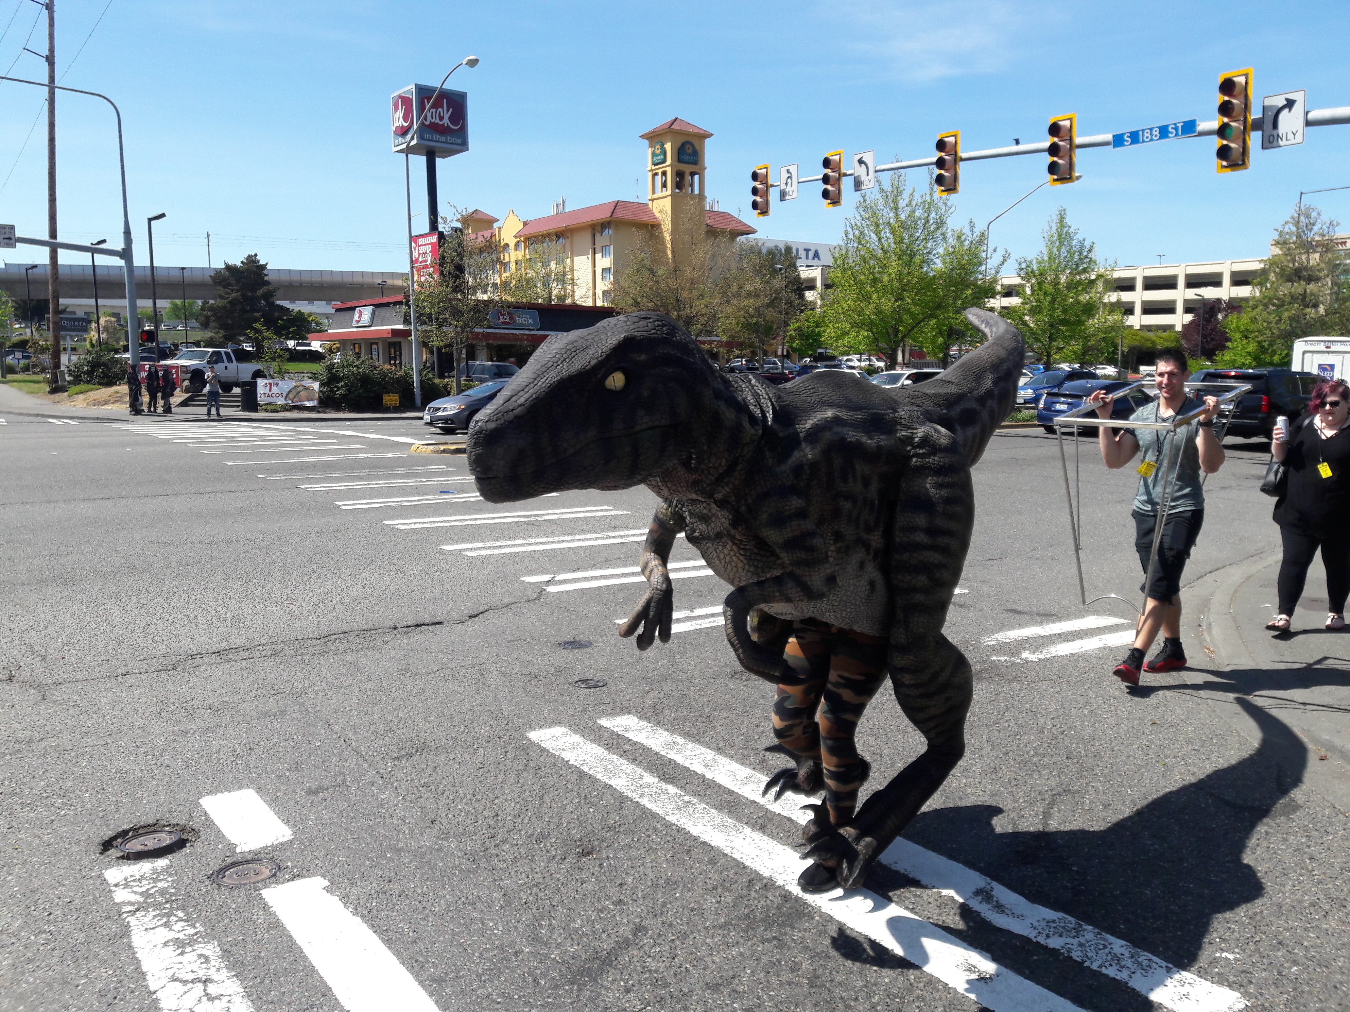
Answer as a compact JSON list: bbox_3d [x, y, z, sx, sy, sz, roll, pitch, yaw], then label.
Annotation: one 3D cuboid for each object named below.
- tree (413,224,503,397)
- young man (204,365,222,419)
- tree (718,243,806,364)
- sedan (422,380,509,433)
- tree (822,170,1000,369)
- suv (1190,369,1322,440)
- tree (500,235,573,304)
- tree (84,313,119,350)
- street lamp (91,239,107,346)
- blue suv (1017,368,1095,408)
[{"bbox_3d":[-8.975,-7.997,45.000,3.900,7.400,3.900,0,7,0],"label":"tree"},{"bbox_3d":[-15.665,-3.869,37.110,0.550,1.760,0.400,-3,8,-23],"label":"young man"},{"bbox_3d":[4.125,-8.871,51.941,4.200,7.033,4.200,0,7,0],"label":"tree"},{"bbox_3d":[-4.667,-2.738,30.034,4.560,1.435,1.770,-6,9,-39],"label":"sedan"},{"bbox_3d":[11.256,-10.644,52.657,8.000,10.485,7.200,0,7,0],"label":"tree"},{"bbox_3d":[16.796,-2.880,30.323,5.450,1.900,2.040,-5,9,-37],"label":"suv"},{"bbox_3d":[-11.127,-16.458,87.363,5.700,10.300,5.700,-1,7,-7],"label":"tree"},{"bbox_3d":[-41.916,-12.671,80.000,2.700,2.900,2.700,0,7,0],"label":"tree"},{"bbox_3d":[-30.062,-9.989,57.487,0.900,7.774,0.350,1,7,10],"label":"street lamp"},{"bbox_3d":[14.523,-4.258,41.509,4.530,1.680,1.900,-5,9,-39],"label":"blue suv"}]

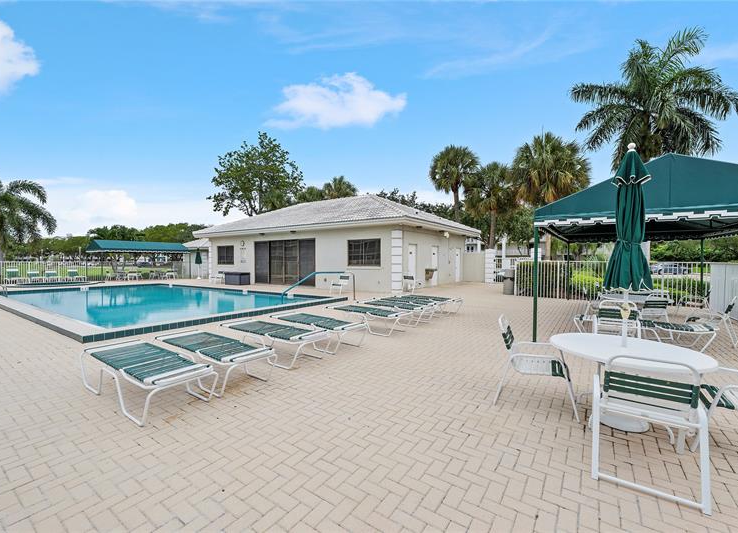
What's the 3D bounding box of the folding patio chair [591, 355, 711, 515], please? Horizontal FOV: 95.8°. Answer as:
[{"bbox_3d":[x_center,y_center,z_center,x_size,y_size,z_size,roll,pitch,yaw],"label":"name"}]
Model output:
[{"bbox_3d":[2.021,1.040,2.464,0.590,0.890,0.770,1,1,35],"label":"folding patio chair"}]

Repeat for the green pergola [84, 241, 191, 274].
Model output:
[{"bbox_3d":[-18.848,-0.517,27.663,3.358,2.950,6.428,1,1,34],"label":"green pergola"}]

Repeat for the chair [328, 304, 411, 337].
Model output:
[{"bbox_3d":[-0.006,1.171,7.361,1.970,0.440,0.660,1,1,35],"label":"chair"}]

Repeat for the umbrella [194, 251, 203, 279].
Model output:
[{"bbox_3d":[-13.741,-0.218,26.896,0.500,2.470,0.500,0,1,0],"label":"umbrella"}]

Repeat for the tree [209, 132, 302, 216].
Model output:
[{"bbox_3d":[-10.731,-6.036,31.878,8.800,13.644,8.800,0,1,0],"label":"tree"}]

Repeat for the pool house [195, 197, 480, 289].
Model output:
[{"bbox_3d":[-2.279,-1.723,22.183,16.419,5.381,10.143,1,1,34],"label":"pool house"}]

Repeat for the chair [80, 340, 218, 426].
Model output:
[{"bbox_3d":[-2.484,1.239,3.737,1.970,0.440,0.660,1,1,35],"label":"chair"}]

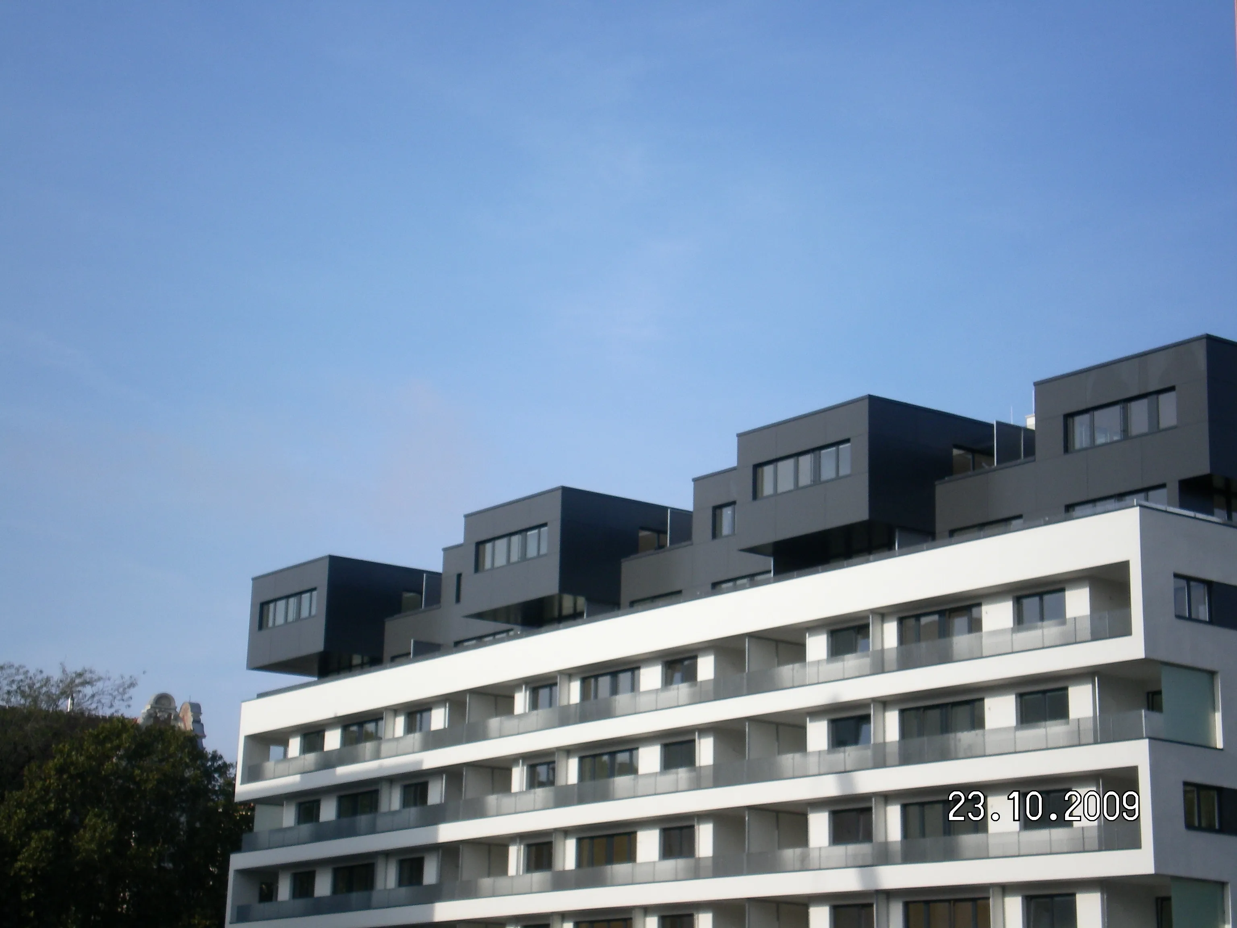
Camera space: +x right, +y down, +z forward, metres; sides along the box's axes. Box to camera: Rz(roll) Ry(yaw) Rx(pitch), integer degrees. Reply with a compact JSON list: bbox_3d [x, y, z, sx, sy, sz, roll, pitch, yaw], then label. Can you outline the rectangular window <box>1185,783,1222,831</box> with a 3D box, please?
[{"bbox_3d":[16.536,9.741,68.804,1.505,1.280,0.120,12,-18,-36],"label":"rectangular window"}]

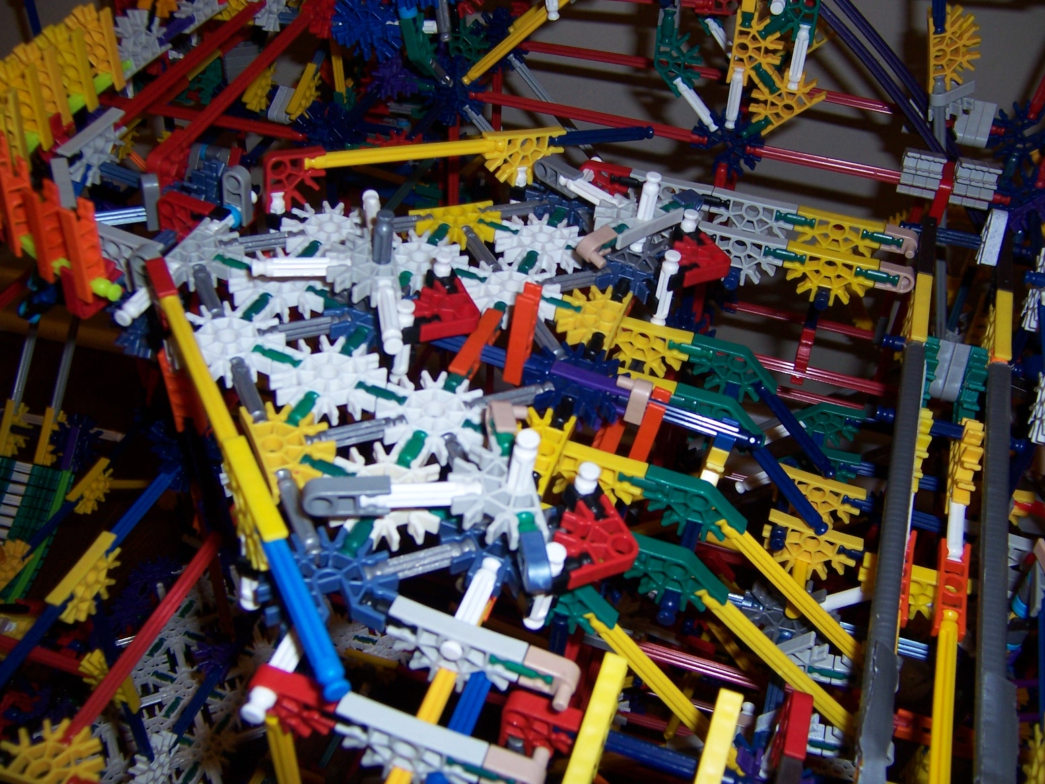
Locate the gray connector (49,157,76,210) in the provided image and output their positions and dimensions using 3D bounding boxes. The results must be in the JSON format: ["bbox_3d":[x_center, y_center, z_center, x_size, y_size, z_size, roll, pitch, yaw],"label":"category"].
[{"bbox_3d":[-0.187,-0.085,0.406,0.006,0.024,0.010,-14,42,-22],"label":"gray connector"}]

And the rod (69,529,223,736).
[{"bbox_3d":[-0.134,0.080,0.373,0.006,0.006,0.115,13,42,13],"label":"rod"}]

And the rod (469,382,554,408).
[{"bbox_3d":[-0.004,0.001,0.336,0.033,0.006,0.006,-13,47,-25],"label":"rod"}]

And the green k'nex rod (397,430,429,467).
[{"bbox_3d":[-0.035,0.019,0.312,0.006,0.006,0.017,19,42,9],"label":"green k'nex rod"}]

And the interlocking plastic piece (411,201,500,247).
[{"bbox_3d":[-0.024,-0.067,0.402,0.036,0.006,0.023,-13,47,-24],"label":"interlocking plastic piece"}]

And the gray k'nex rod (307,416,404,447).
[{"bbox_3d":[-0.053,0.013,0.317,0.033,0.006,0.006,-13,47,-24],"label":"gray k'nex rod"}]

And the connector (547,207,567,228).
[{"bbox_3d":[0.014,-0.073,0.417,0.017,0.006,0.006,19,43,9],"label":"connector"}]

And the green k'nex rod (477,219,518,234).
[{"bbox_3d":[-0.010,-0.068,0.410,0.018,0.006,0.006,19,42,8],"label":"green k'nex rod"}]

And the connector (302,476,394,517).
[{"bbox_3d":[-0.046,0.029,0.263,0.024,0.009,0.006,-3,44,-15],"label":"connector"}]

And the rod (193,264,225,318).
[{"bbox_3d":[-0.109,-0.033,0.348,0.006,0.006,0.033,-13,47,-24],"label":"rod"}]

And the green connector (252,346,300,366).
[{"bbox_3d":[-0.080,-0.010,0.327,0.017,0.006,0.006,19,42,9],"label":"green connector"}]

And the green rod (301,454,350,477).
[{"bbox_3d":[-0.059,0.025,0.302,0.017,0.006,0.006,19,42,9],"label":"green rod"}]

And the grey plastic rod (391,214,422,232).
[{"bbox_3d":[-0.052,-0.068,0.405,0.033,0.006,0.006,-13,47,-24],"label":"grey plastic rod"}]

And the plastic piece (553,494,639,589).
[{"bbox_3d":[0.019,0.042,0.284,0.023,0.006,0.023,-12,52,-29],"label":"plastic piece"}]

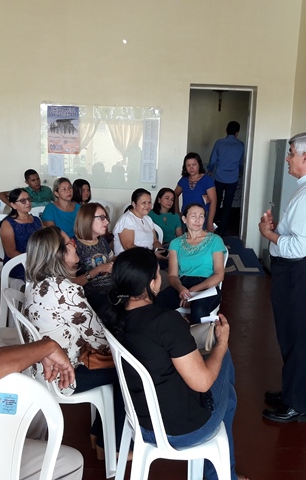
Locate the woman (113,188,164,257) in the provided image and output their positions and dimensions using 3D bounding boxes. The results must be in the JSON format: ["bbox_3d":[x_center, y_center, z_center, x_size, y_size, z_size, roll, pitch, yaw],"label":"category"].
[{"bbox_3d":[-0.003,0.161,4.482,0.780,1.187,0.500,11,13,40],"label":"woman"}]

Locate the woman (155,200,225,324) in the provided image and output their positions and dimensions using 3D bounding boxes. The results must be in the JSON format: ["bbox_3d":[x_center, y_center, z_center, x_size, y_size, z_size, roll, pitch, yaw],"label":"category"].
[{"bbox_3d":[0.213,0.333,3.681,0.520,1.155,0.780,5,11,14],"label":"woman"}]

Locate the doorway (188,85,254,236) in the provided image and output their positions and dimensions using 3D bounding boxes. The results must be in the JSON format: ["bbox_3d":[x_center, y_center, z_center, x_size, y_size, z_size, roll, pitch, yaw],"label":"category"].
[{"bbox_3d":[0.906,-0.997,7.165,0.895,2.188,0.150,2,10,-1],"label":"doorway"}]

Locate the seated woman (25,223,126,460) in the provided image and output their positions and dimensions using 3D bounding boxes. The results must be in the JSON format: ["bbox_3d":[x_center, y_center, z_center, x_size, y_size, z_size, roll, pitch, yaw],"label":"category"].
[{"bbox_3d":[-0.349,0.510,2.484,0.720,1.180,0.500,-1,10,-19],"label":"seated woman"}]

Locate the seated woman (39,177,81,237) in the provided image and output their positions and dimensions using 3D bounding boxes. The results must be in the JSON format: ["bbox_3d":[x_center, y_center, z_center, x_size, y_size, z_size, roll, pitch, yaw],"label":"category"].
[{"bbox_3d":[-0.801,0.013,5.137,0.500,1.220,0.720,-4,11,-31],"label":"seated woman"}]

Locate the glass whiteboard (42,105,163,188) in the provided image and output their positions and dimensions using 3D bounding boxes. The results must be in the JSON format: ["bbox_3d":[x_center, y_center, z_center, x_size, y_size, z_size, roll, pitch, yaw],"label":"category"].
[{"bbox_3d":[-0.715,-1.245,7.008,1.608,1.100,0.030,2,10,-1],"label":"glass whiteboard"}]

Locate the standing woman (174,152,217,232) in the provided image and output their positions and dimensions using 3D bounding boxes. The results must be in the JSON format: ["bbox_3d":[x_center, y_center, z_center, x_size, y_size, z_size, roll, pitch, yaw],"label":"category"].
[{"bbox_3d":[0.398,-0.163,5.515,0.480,1.530,0.300,5,10,15],"label":"standing woman"}]

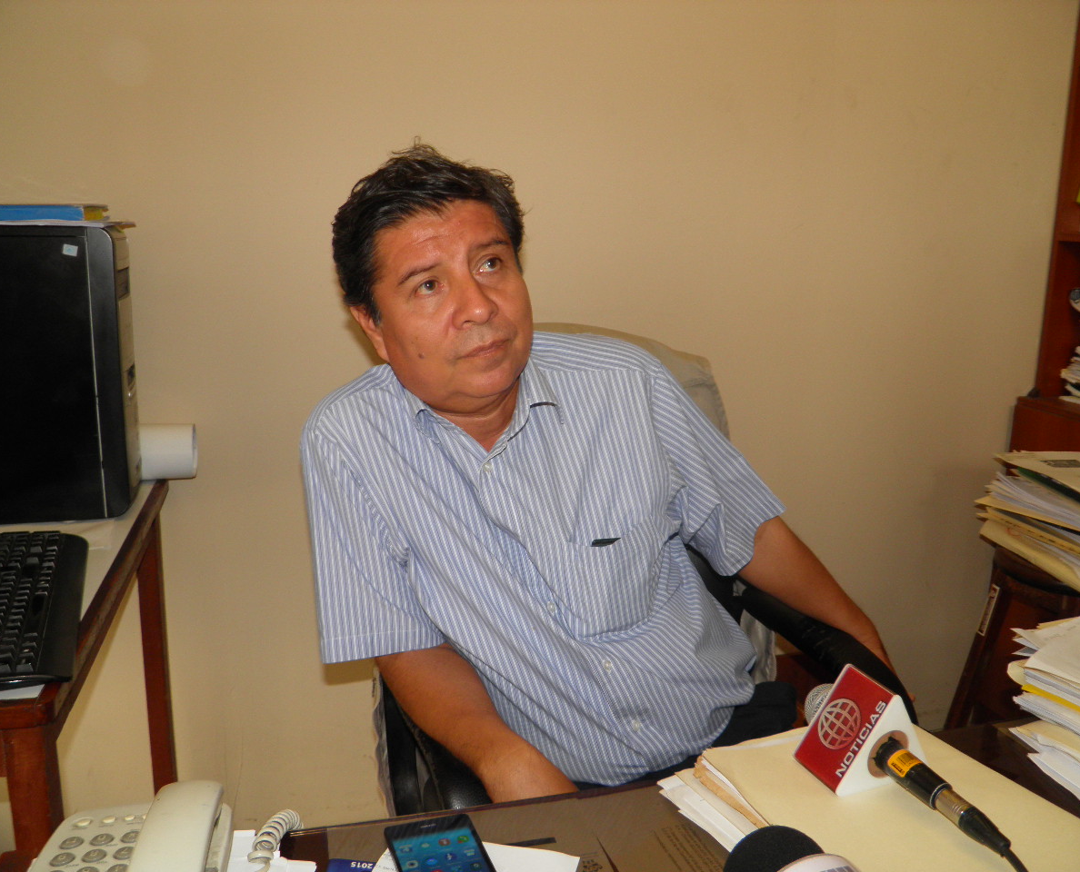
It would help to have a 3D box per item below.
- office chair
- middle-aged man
[{"bbox_3d":[0.163,0.461,1.075,0.630,1.120,0.690,-5,14,-23],"label":"office chair"},{"bbox_3d":[0.160,0.380,0.975,0.670,1.300,0.820,-4,13,-21],"label":"middle-aged man"}]

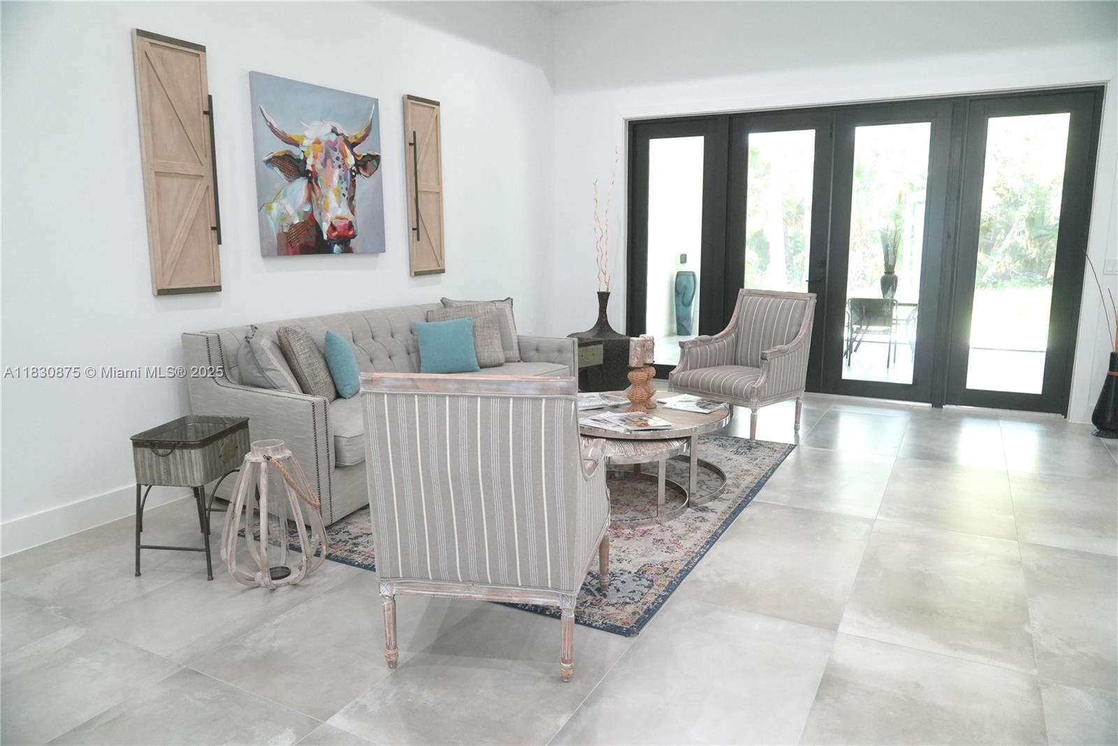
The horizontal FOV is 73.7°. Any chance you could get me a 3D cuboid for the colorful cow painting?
[{"bbox_3d":[-1.476,-1.260,4.674,0.035,1.017,1.030,5,11,28],"label":"colorful cow painting"}]

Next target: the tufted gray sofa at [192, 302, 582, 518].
[{"bbox_3d":[-0.911,0.076,4.835,0.990,0.900,2.590,5,11,28],"label":"tufted gray sofa"}]

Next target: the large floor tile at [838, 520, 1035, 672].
[{"bbox_3d":[1.509,0.834,2.957,0.599,0.012,1.197,5,11,28],"label":"large floor tile"}]

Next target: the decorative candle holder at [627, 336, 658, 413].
[{"bbox_3d":[0.473,0.000,4.214,0.130,0.410,0.243,6,12,33],"label":"decorative candle holder"}]

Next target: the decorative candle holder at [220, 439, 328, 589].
[{"bbox_3d":[-1.161,0.561,3.014,0.405,0.570,0.405,5,11,28],"label":"decorative candle holder"}]

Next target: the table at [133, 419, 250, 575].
[{"bbox_3d":[-1.548,0.514,3.213,0.320,0.570,0.440,1,10,5],"label":"table"}]

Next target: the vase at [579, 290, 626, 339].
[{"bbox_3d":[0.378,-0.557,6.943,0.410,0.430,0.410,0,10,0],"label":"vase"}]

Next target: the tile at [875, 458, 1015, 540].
[{"bbox_3d":[2.079,0.651,3.993,0.599,0.012,1.197,5,11,28],"label":"tile"}]

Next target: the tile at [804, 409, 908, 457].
[{"bbox_3d":[2.166,0.426,5.397,0.605,0.012,1.215,5,11,28],"label":"tile"}]

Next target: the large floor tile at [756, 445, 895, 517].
[{"bbox_3d":[1.583,0.611,4.342,0.605,0.012,1.215,5,11,28],"label":"large floor tile"}]

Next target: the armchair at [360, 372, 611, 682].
[{"bbox_3d":[-0.217,0.421,2.544,0.740,0.965,0.737,1,10,8],"label":"armchair"}]

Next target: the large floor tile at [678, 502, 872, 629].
[{"bbox_3d":[0.982,0.789,3.238,0.599,0.012,1.197,5,11,28],"label":"large floor tile"}]

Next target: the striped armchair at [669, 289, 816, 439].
[{"bbox_3d":[1.301,-0.062,5.274,0.737,0.965,0.740,-8,12,-38],"label":"striped armchair"}]

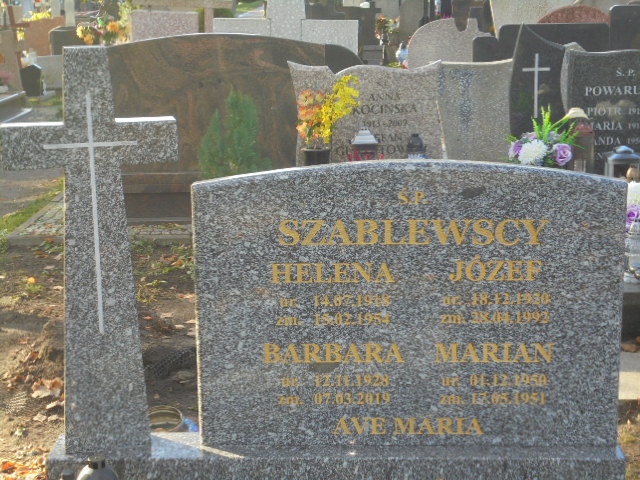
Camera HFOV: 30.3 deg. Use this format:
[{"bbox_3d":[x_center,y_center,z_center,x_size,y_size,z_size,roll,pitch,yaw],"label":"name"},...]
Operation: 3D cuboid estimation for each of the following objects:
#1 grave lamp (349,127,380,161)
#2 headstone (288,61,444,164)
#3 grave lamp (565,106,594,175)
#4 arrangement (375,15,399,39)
[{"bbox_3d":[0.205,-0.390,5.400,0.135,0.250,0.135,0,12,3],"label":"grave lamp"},{"bbox_3d":[0.223,-0.544,5.670,0.730,0.620,0.110,1,12,4],"label":"headstone"},{"bbox_3d":[1.143,-0.376,5.200,0.120,0.340,0.120,0,12,3],"label":"grave lamp"},{"bbox_3d":[0.719,-2.309,12.800,0.260,0.270,0.240,0,12,0],"label":"arrangement"}]

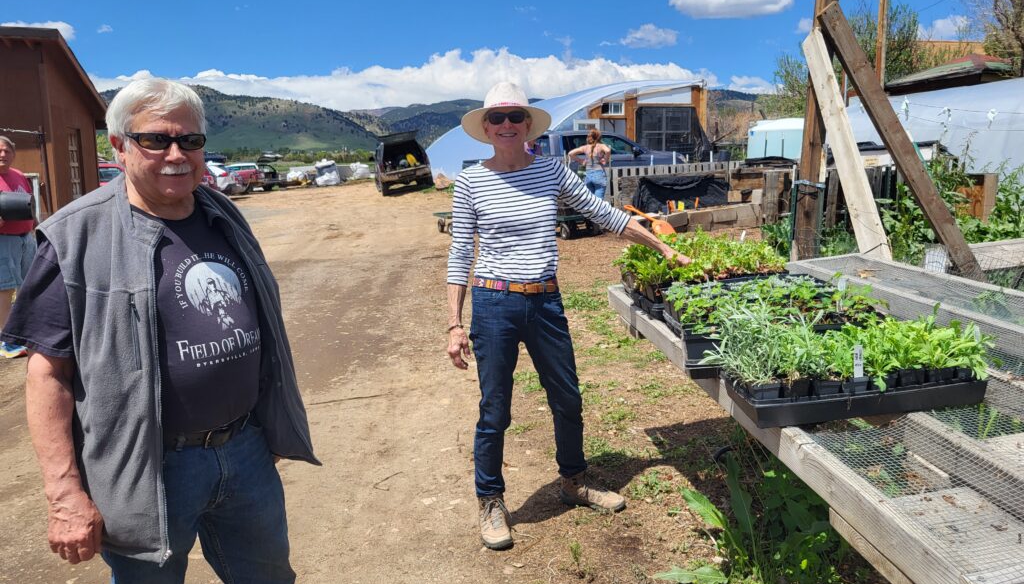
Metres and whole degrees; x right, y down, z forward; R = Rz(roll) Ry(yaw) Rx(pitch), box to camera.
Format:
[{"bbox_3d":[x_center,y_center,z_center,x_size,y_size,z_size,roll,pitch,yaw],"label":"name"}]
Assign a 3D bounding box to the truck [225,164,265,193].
[{"bbox_3d":[-16.890,-6.715,45.500,5.100,1.750,1.850,0,9,20],"label":"truck"}]

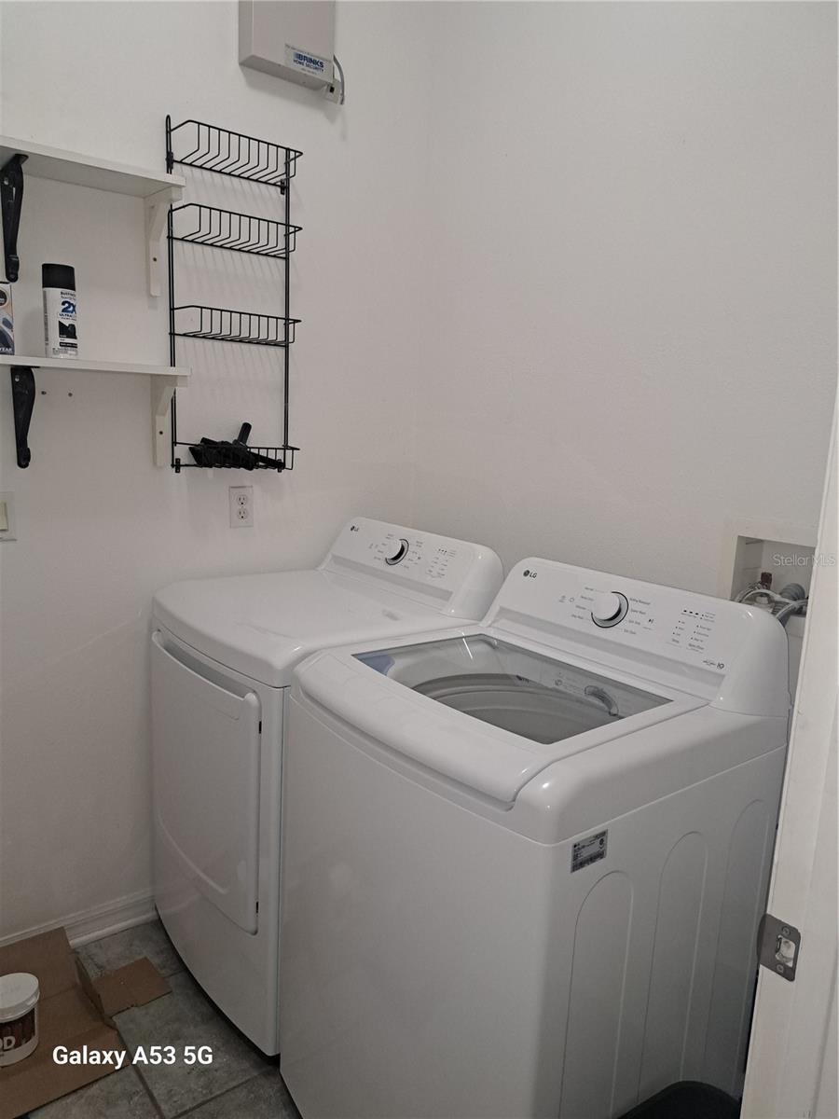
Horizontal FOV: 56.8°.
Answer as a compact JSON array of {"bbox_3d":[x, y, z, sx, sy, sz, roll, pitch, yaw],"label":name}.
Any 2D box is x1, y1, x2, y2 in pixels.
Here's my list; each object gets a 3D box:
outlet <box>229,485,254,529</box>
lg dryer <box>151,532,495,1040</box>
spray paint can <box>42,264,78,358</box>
[{"bbox_3d":[-0.492,-0.145,2.151,0.070,0.115,0.008,-5,12,-36],"label":"outlet"},{"bbox_3d":[-0.253,0.487,2.034,0.690,1.100,0.686,-5,12,-39],"label":"lg dryer"},{"bbox_3d":[-0.806,-0.552,1.744,0.066,0.202,0.066,2,10,0],"label":"spray paint can"}]

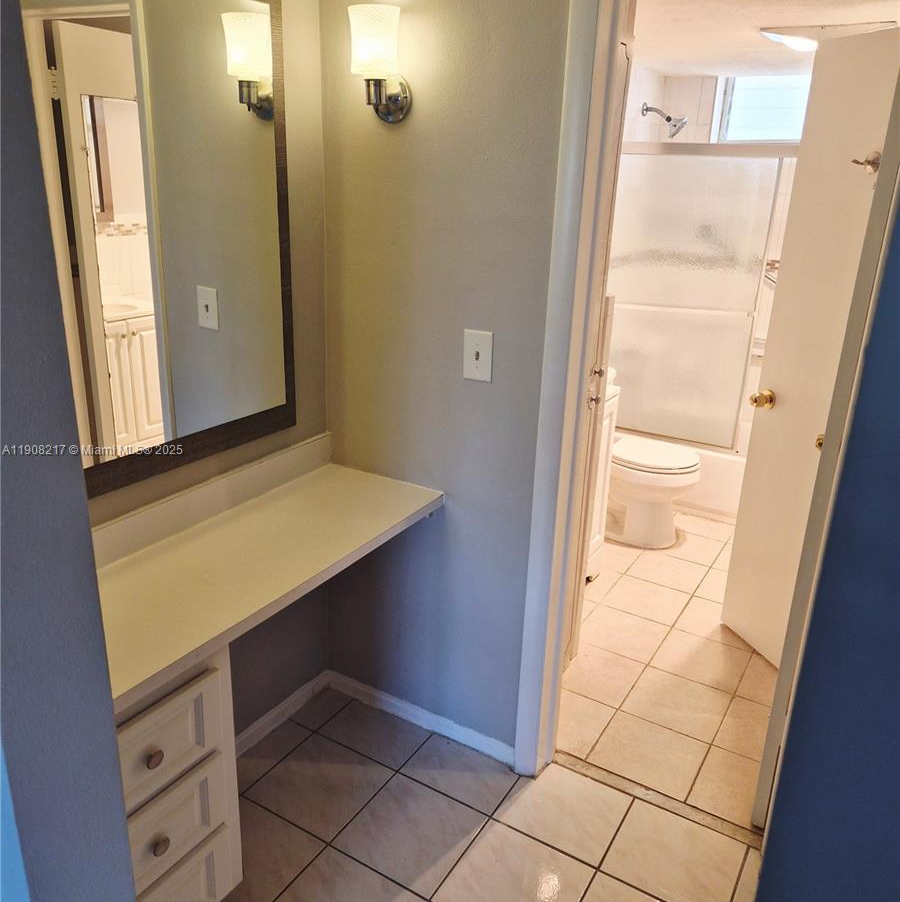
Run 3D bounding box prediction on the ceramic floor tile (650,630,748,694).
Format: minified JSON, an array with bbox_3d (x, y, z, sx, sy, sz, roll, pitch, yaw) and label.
[{"bbox_3d":[0.909,0.756,2.885,0.296,0.010,0.296,14,23,28],"label":"ceramic floor tile"}]

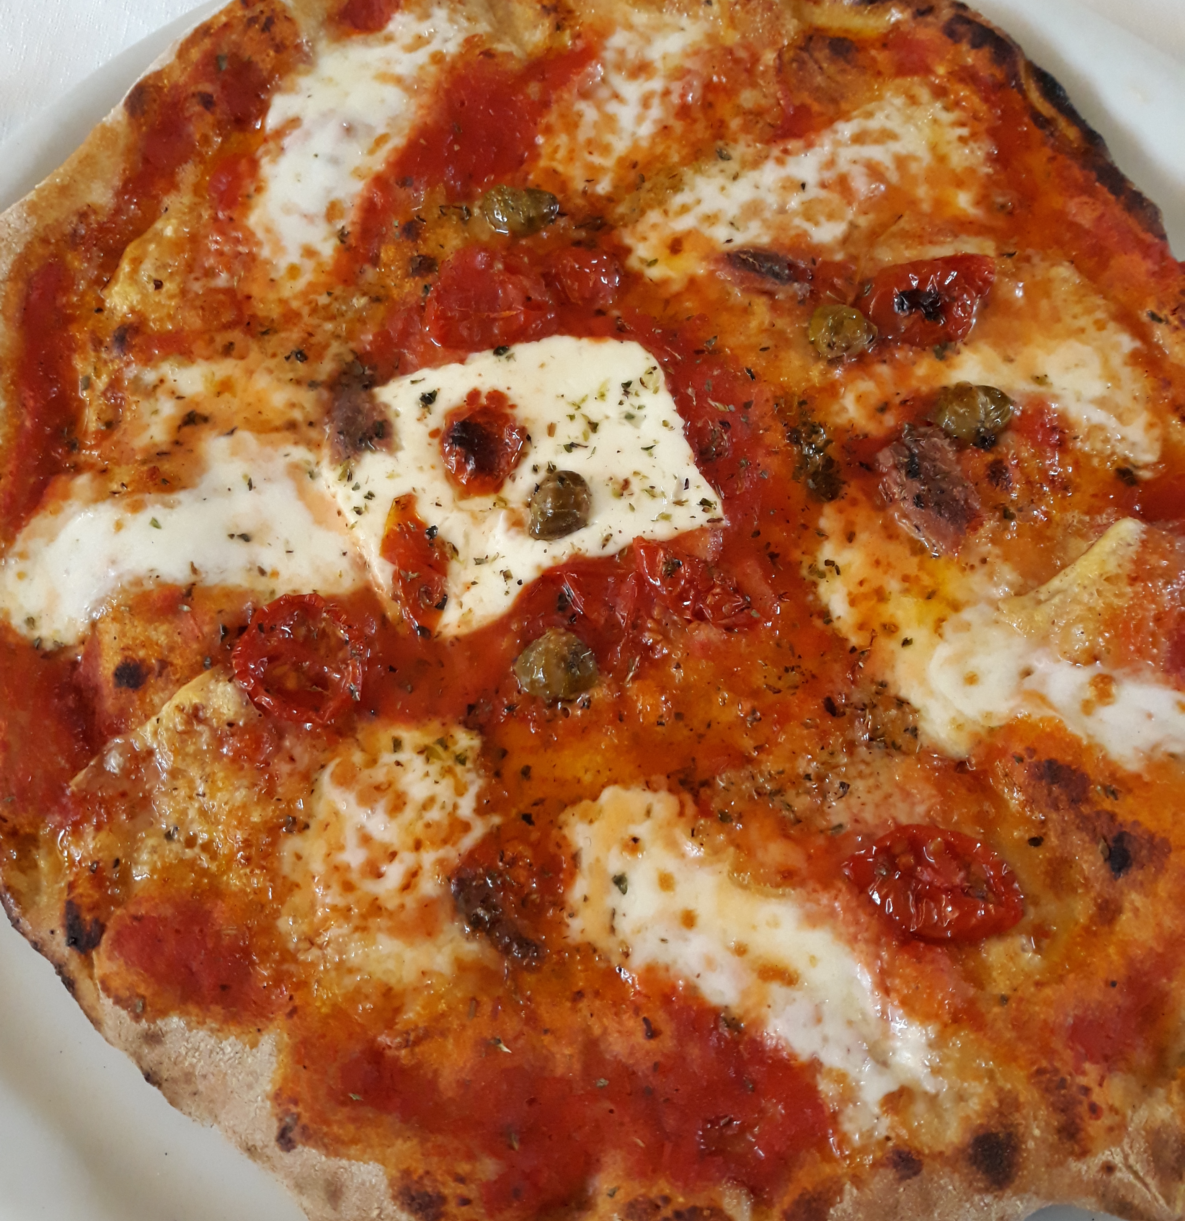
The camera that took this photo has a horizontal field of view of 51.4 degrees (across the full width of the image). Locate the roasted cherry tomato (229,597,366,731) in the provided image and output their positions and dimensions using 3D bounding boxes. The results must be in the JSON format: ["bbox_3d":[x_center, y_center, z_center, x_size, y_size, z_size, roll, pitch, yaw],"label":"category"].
[{"bbox_3d":[-0.052,0.008,0.218,0.023,0.009,0.025,-3,67,0],"label":"roasted cherry tomato"}]

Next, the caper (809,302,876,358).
[{"bbox_3d":[0.049,-0.055,0.243,0.013,0.010,0.011,-3,67,0],"label":"caper"}]

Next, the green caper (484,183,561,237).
[{"bbox_3d":[-0.015,-0.083,0.256,0.016,0.011,0.010,-3,67,0],"label":"green caper"}]

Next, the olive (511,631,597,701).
[{"bbox_3d":[-0.006,0.010,0.216,0.015,0.011,0.013,-3,67,0],"label":"olive"}]

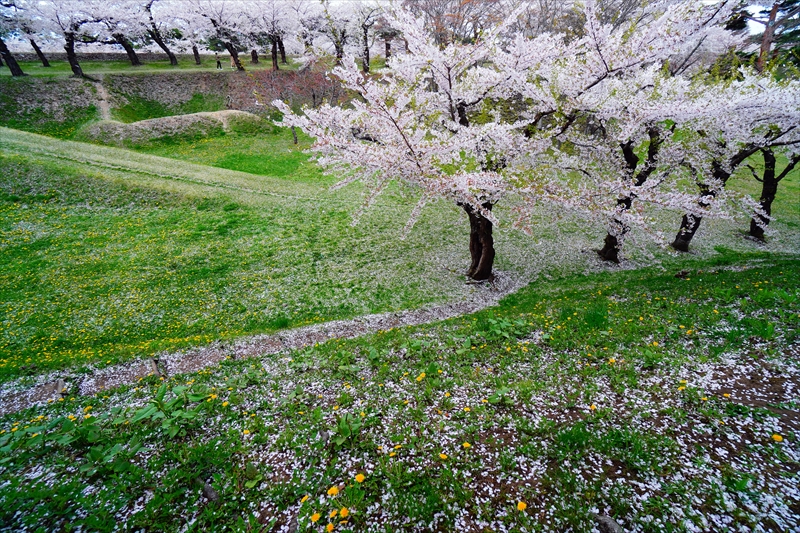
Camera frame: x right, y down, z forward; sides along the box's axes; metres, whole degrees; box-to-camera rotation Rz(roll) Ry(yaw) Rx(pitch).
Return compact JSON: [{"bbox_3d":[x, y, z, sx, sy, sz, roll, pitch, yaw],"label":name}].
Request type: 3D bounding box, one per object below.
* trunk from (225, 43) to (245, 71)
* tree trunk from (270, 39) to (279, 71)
[{"bbox_3d":[-18.398,-23.290,37.073,0.780,2.780,0.740,-17,32,11],"label":"trunk"},{"bbox_3d":[-14.110,-23.779,37.588,0.630,2.860,0.600,5,34,-4],"label":"tree trunk"}]

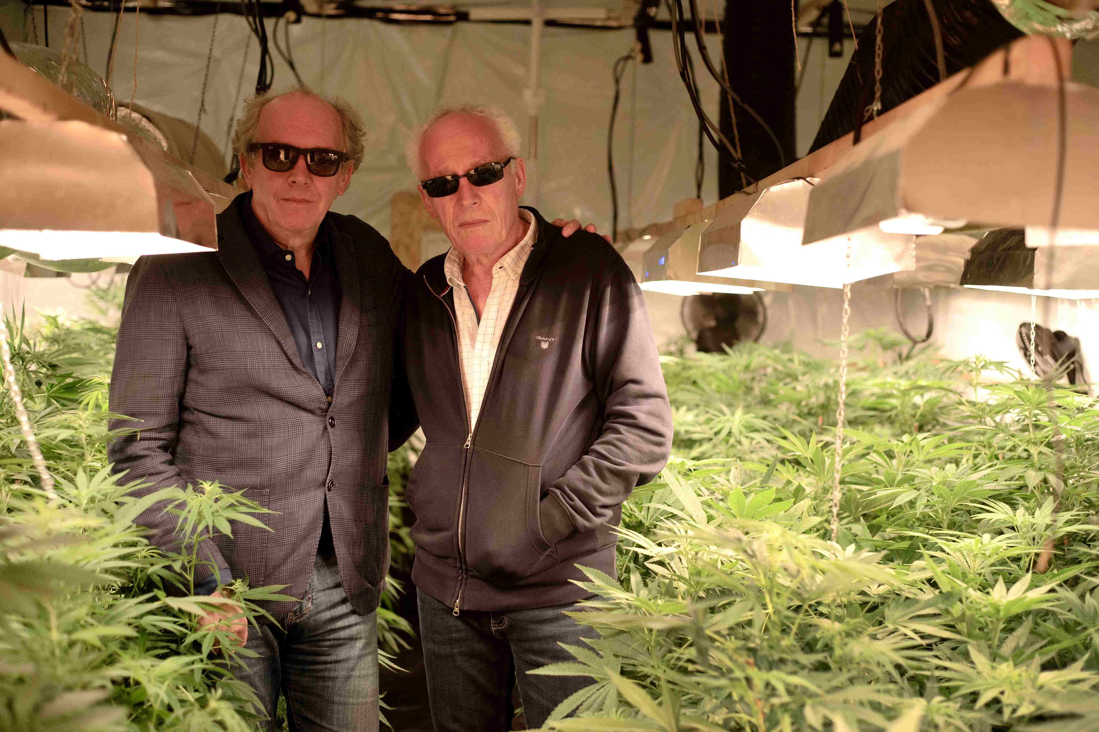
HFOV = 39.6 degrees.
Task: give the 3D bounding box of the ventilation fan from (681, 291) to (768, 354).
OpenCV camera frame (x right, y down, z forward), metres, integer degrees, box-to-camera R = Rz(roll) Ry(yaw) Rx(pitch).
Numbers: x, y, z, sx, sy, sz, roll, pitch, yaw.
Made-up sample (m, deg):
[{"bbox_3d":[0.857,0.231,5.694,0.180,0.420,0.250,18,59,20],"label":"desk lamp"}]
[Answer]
[{"bbox_3d":[0.722,-0.211,6.300,0.360,0.380,0.220,1,2,-2],"label":"ventilation fan"}]

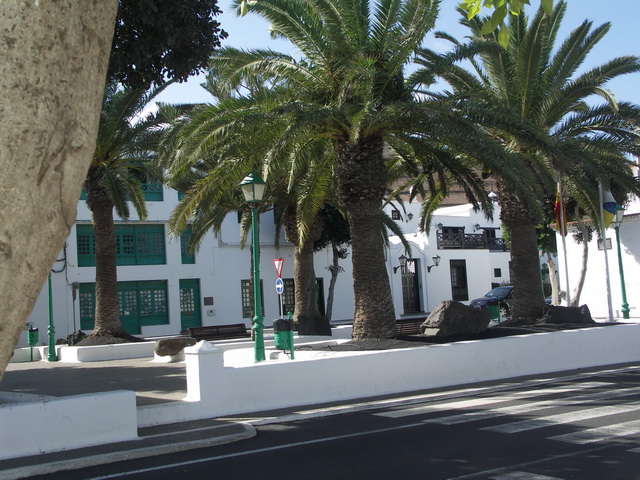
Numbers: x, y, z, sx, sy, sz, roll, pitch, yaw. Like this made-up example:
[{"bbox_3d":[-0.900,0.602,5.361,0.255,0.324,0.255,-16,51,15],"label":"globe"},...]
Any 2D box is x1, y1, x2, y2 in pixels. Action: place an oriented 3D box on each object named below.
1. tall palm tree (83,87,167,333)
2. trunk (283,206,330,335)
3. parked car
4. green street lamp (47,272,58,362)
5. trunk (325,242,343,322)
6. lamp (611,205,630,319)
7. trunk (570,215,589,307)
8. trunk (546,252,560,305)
[{"bbox_3d":[-6.836,-1.071,33.500,4.000,8.697,4.000,-4,-4,0],"label":"tall palm tree"},{"bbox_3d":[-0.398,0.900,30.000,1.350,3.776,1.300,-4,-4,0],"label":"trunk"},{"bbox_3d":[9.076,2.930,48.699,4.250,1.550,1.780,-1,-4,-34],"label":"parked car"},{"bbox_3d":[-8.560,1.874,32.300,0.520,3.970,0.520,-4,-4,0],"label":"green street lamp"},{"bbox_3d":[0.531,1.672,40.000,0.680,3.383,0.450,-4,-4,0],"label":"trunk"},{"bbox_3d":[8.511,0.949,28.800,0.520,3.908,0.520,-4,-4,0],"label":"lamp"},{"bbox_3d":[9.222,0.974,36.000,0.680,3.894,0.500,-4,-4,0],"label":"trunk"},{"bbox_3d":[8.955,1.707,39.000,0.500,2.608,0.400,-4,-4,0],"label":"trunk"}]

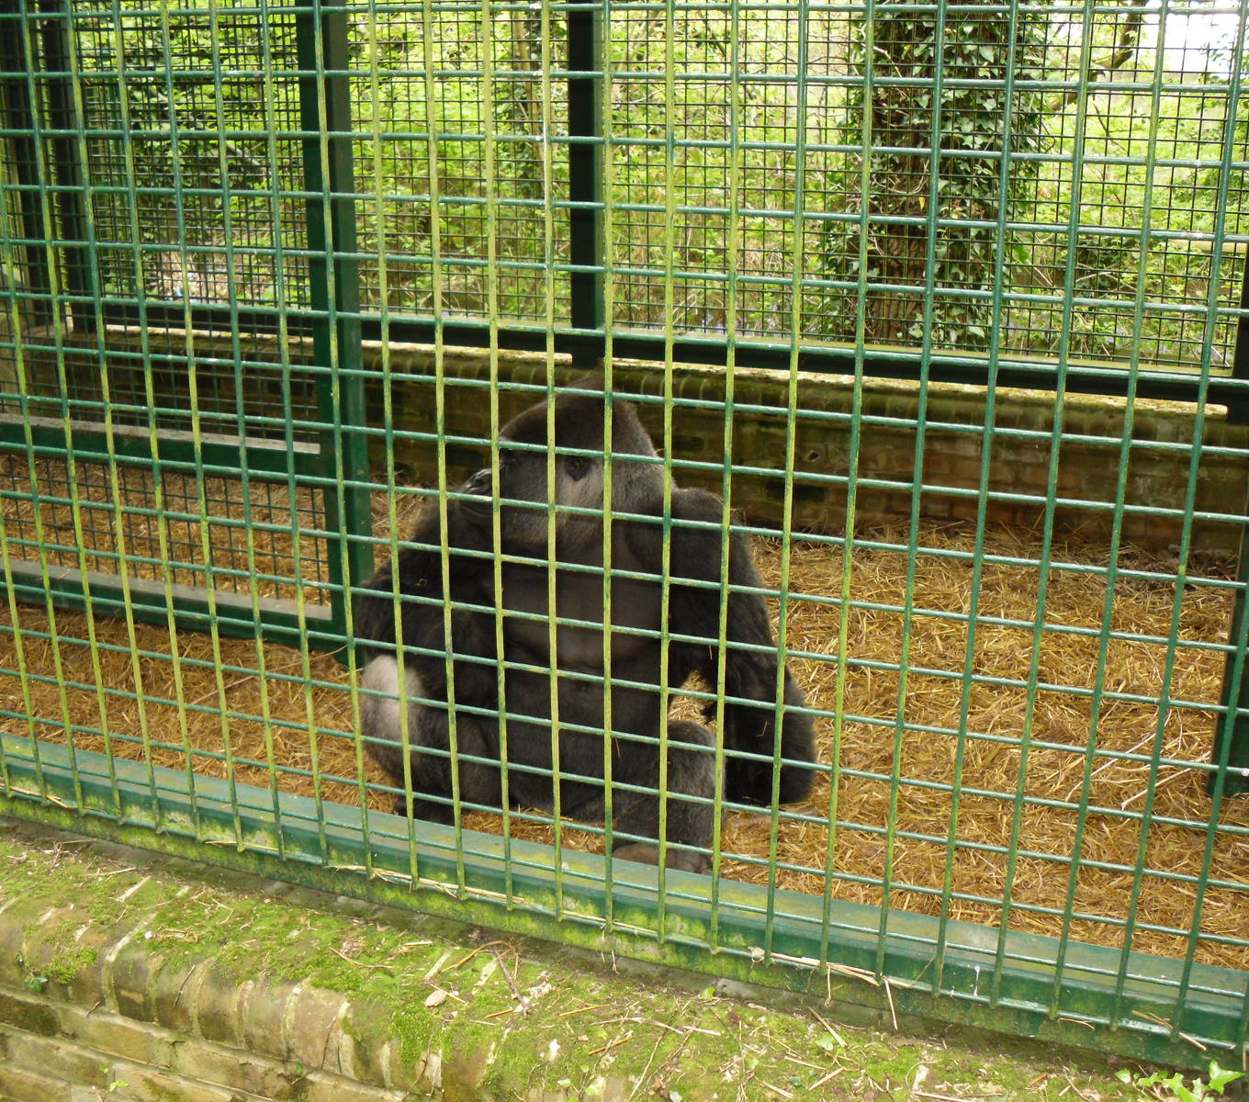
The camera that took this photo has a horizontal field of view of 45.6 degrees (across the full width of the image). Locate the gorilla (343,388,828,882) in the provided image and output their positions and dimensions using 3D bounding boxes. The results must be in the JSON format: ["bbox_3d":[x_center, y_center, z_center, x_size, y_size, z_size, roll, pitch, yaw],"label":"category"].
[{"bbox_3d":[-0.094,0.130,3.522,1.100,1.030,0.850,3,20,9],"label":"gorilla"}]

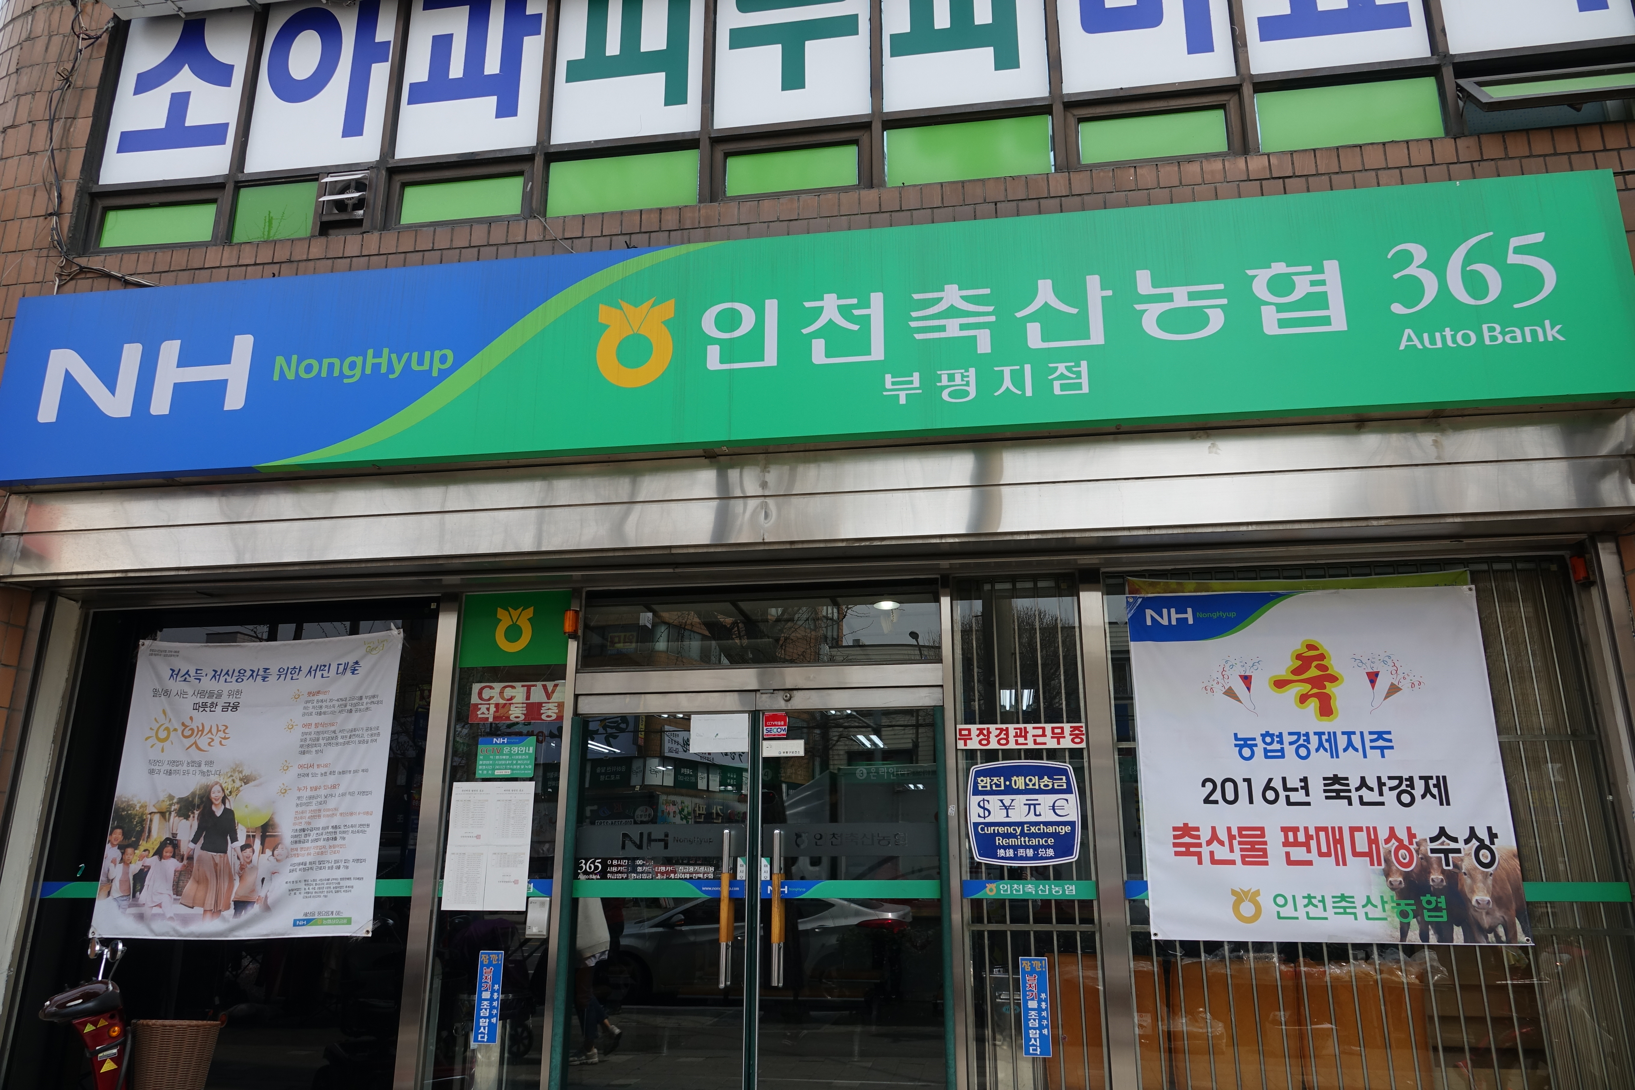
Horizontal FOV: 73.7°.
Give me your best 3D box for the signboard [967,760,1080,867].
[{"bbox_3d":[0.930,1.215,4.941,0.476,0.469,0.020,-2,-16,8],"label":"signboard"}]

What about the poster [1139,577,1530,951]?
[{"bbox_3d":[2.176,0.916,4.763,1.467,1.556,0.030,-2,-16,8],"label":"poster"}]

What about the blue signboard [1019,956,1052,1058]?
[{"bbox_3d":[0.942,1.997,4.719,0.118,0.404,0.020,-2,-16,8],"label":"blue signboard"}]

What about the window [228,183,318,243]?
[{"bbox_3d":[-3.132,-1.921,6.275,0.483,0.357,0.060,-2,-16,8],"label":"window"}]

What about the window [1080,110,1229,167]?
[{"bbox_3d":[1.728,-2.103,5.615,0.730,0.267,0.060,-2,-16,8],"label":"window"}]

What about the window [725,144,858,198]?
[{"bbox_3d":[-0.140,-2.014,5.864,0.727,0.259,0.060,-2,-16,8],"label":"window"}]

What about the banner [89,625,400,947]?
[{"bbox_3d":[-2.816,1.172,5.422,1.462,1.484,0.030,-2,-16,8],"label":"banner"}]

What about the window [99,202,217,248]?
[{"bbox_3d":[-3.854,-1.865,6.365,0.712,0.239,0.060,-2,-16,8],"label":"window"}]

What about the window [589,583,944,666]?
[{"bbox_3d":[-0.297,0.401,5.354,1.783,0.371,0.060,-2,-16,8],"label":"window"}]

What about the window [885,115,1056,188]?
[{"bbox_3d":[0.790,-2.074,5.744,0.853,0.348,0.060,-2,-16,8],"label":"window"}]

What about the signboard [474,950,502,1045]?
[{"bbox_3d":[-1.527,2.095,5.053,0.110,0.406,0.020,-2,-16,8],"label":"signboard"}]

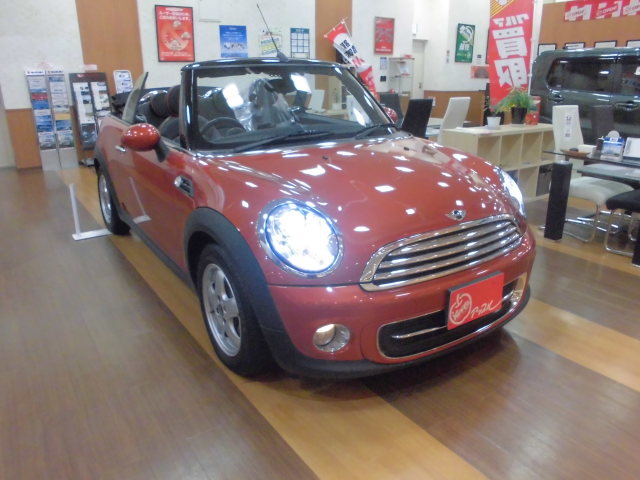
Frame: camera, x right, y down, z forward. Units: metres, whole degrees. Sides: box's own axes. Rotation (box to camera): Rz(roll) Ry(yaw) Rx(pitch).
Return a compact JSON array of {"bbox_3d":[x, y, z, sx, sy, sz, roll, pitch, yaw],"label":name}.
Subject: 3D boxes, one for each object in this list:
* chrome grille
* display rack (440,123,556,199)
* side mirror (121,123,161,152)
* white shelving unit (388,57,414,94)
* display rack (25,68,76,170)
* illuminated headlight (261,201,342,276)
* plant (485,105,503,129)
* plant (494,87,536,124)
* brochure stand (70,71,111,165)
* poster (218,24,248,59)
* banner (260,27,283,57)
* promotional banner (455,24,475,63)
[{"bbox_3d":[0.549,0.022,1.972,0.950,0.170,0.120,-13,22,-31],"label":"chrome grille"},{"bbox_3d":[1.943,-0.807,5.062,1.480,0.770,0.400,-13,23,-33],"label":"display rack"},{"bbox_3d":[-0.934,-0.540,2.507,0.215,0.150,0.150,-13,22,-31],"label":"side mirror"},{"bbox_3d":[1.757,-3.122,10.520,0.430,1.620,0.380,-13,23,-33],"label":"white shelving unit"},{"bbox_3d":[-3.821,-1.721,6.833,0.490,1.360,0.360,-13,23,-33],"label":"display rack"},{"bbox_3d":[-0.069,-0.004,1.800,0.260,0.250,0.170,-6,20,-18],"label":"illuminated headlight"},{"bbox_3d":[1.746,-1.264,4.853,0.160,0.240,0.160,-13,23,-33],"label":"plant"},{"bbox_3d":[2.042,-1.405,5.020,0.410,0.385,0.390,-11,21,-27],"label":"plant"},{"bbox_3d":[-3.369,-1.804,7.136,0.490,1.320,0.360,-13,23,-33],"label":"brochure stand"},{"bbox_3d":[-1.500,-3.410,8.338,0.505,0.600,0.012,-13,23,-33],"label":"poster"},{"bbox_3d":[-0.882,-3.623,8.954,0.460,0.600,0.020,-13,23,-32],"label":"banner"},{"bbox_3d":[3.490,-4.697,11.489,0.610,0.850,0.030,-13,23,-32],"label":"promotional banner"}]

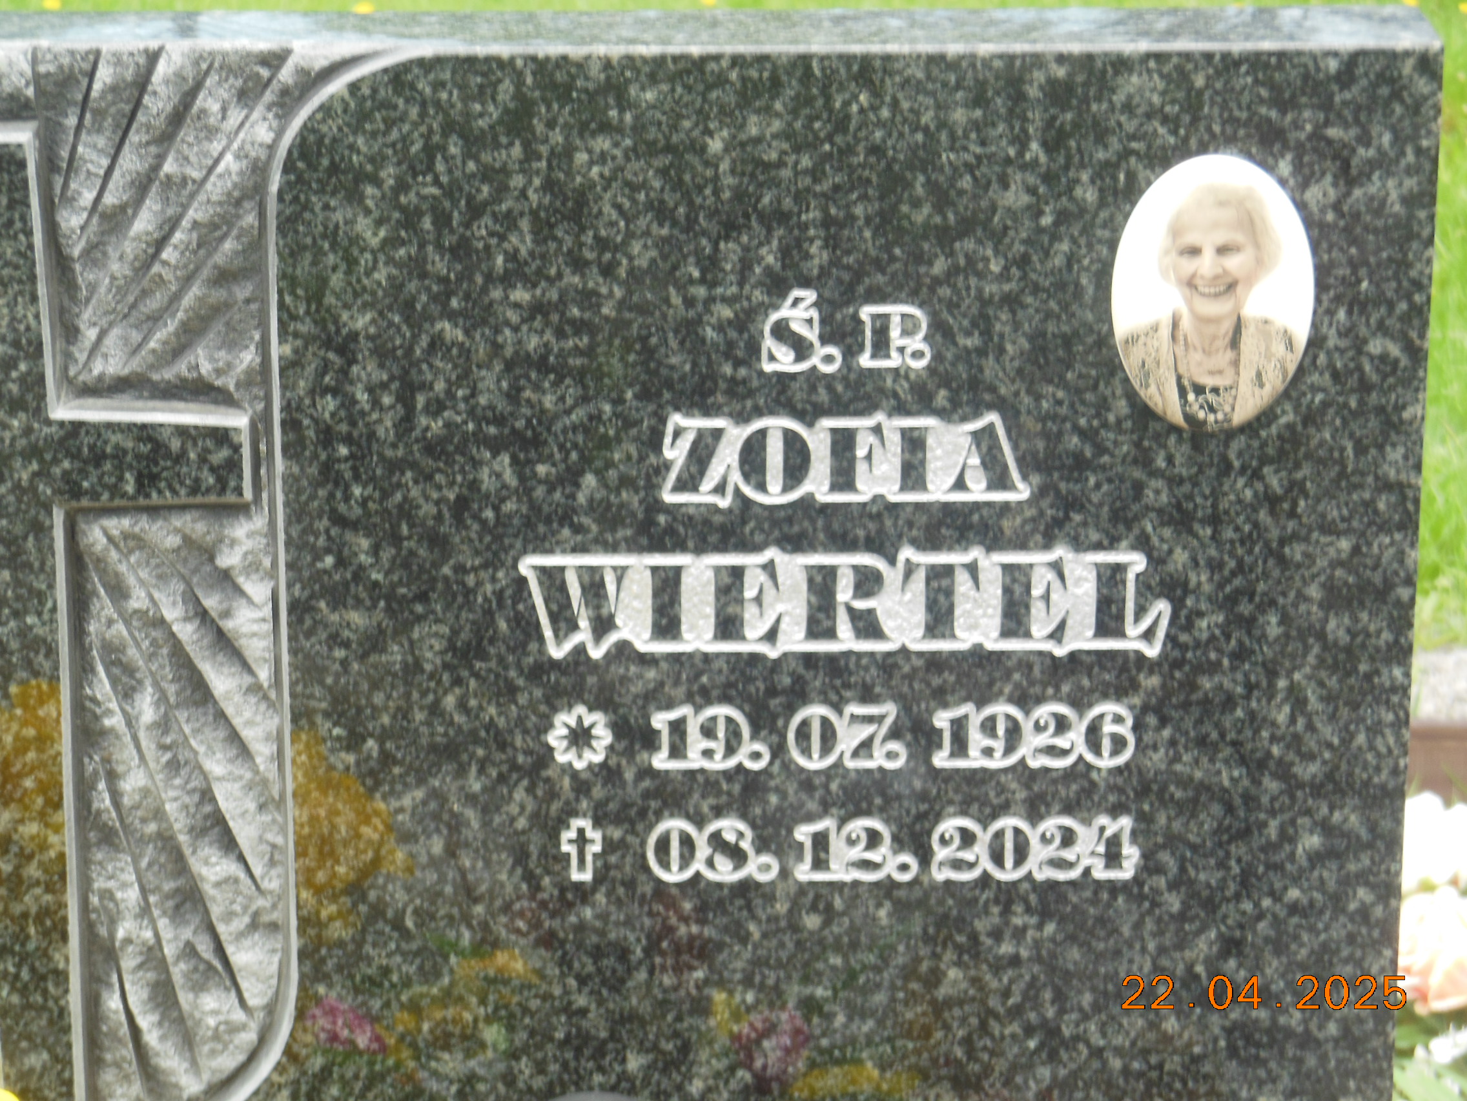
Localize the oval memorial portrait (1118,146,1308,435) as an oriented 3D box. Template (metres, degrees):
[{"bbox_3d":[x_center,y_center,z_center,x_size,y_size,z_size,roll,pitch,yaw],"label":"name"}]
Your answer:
[{"bbox_3d":[0.257,-0.138,2.520,0.109,0.151,0.011,0,17,0],"label":"oval memorial portrait"}]

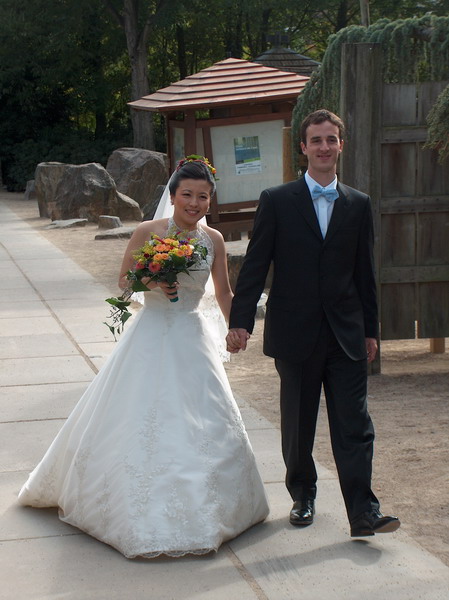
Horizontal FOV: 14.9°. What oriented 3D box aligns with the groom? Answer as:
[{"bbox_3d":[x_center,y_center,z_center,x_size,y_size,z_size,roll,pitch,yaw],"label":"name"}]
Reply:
[{"bbox_3d":[0.338,0.092,7.318,0.670,1.810,0.700,-2,6,-12],"label":"groom"}]

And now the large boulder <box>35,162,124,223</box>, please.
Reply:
[{"bbox_3d":[-2.989,-2.235,35.344,1.750,1.220,1.250,-1,5,-8],"label":"large boulder"}]

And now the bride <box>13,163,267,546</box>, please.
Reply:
[{"bbox_3d":[-0.338,0.181,7.504,1.080,1.610,1.200,-2,6,-12],"label":"bride"}]

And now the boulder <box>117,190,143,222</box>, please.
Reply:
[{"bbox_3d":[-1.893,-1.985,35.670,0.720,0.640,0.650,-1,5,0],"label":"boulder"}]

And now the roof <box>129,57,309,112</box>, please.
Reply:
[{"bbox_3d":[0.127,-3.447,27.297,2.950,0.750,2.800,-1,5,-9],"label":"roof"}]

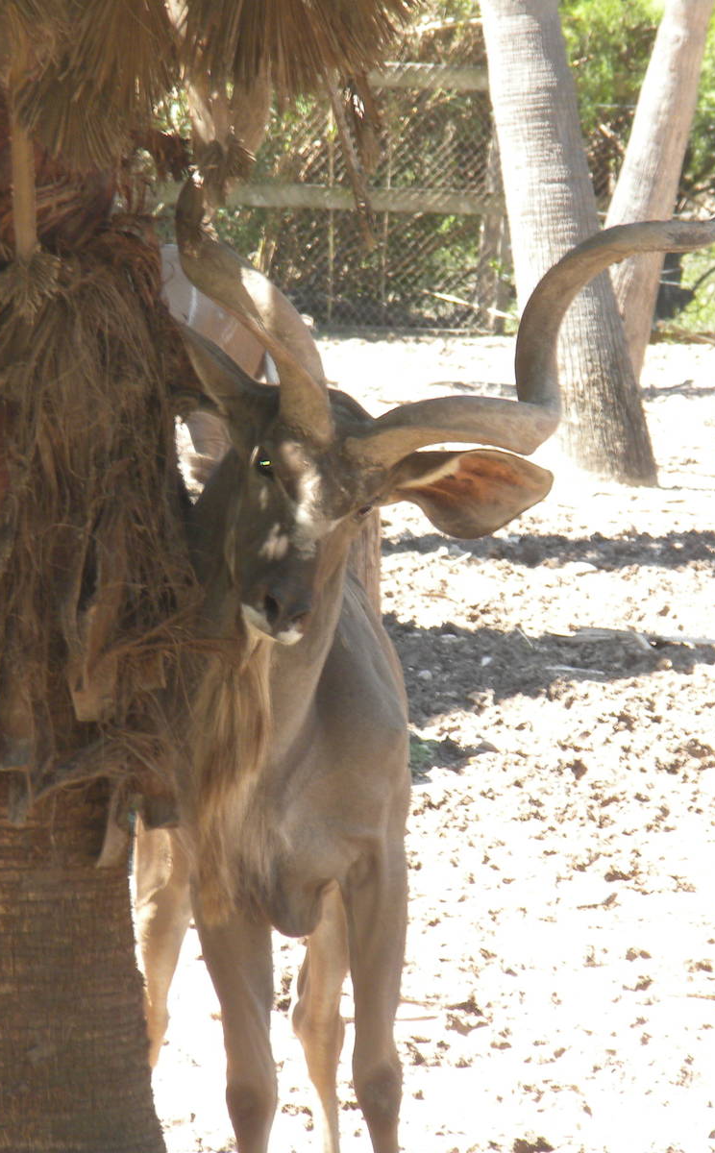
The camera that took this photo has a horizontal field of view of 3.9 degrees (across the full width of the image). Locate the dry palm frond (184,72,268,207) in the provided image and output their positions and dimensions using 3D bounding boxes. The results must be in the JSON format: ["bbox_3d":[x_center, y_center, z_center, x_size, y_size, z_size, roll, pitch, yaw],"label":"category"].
[{"bbox_3d":[-0.213,-0.710,17.100,0.140,0.230,0.100,0,3,0],"label":"dry palm frond"}]

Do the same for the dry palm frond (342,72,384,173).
[{"bbox_3d":[0.011,-0.732,17.100,0.070,0.180,0.060,0,3,0],"label":"dry palm frond"}]

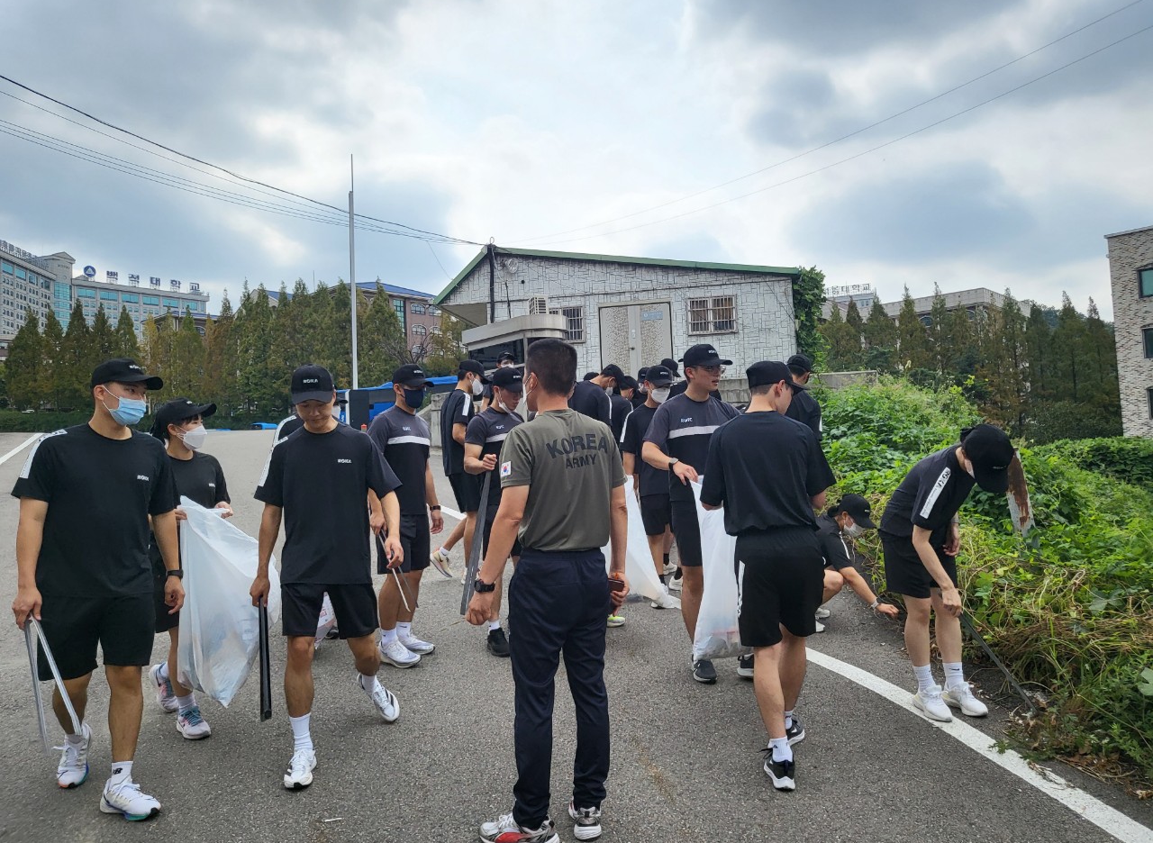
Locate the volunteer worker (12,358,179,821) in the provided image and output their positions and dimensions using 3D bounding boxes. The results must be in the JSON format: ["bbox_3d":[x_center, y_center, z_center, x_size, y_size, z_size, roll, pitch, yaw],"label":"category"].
[{"bbox_3d":[-1.986,0.622,3.600,0.620,1.770,0.460,1,-5,-43],"label":"volunteer worker"}]

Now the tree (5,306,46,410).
[{"bbox_3d":[-52.156,-5.672,82.000,3.700,10.377,3.700,-2,-4,0],"label":"tree"}]

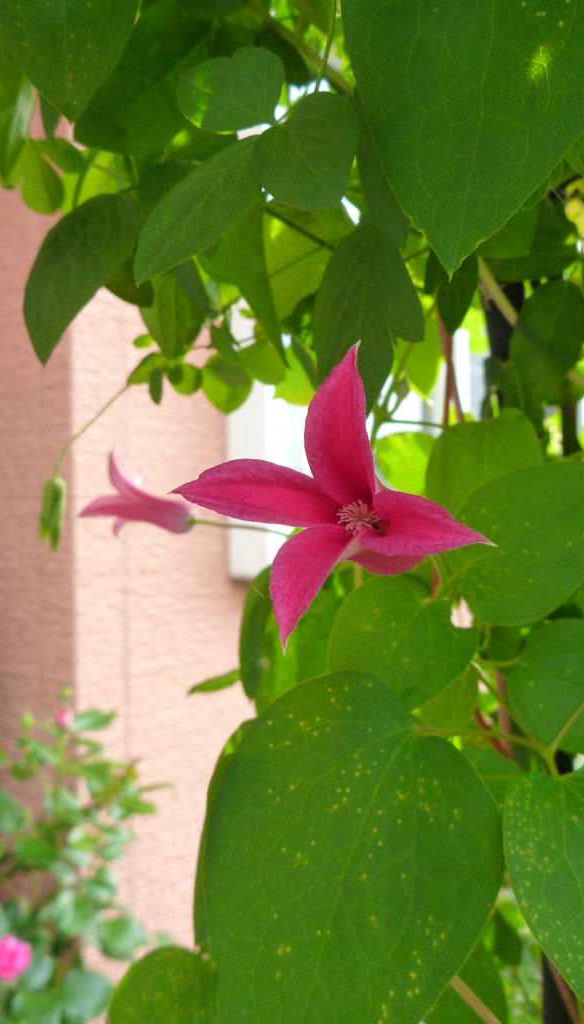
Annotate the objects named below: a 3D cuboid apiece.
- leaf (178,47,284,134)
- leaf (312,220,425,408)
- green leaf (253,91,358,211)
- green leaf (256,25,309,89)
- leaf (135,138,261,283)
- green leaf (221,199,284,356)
[{"bbox_3d":[-0.025,-0.173,0.340,0.044,0.036,0.022,-1,0,0],"label":"leaf"},{"bbox_3d":[0.035,-0.090,0.380,0.051,0.087,0.028,-1,0,0],"label":"leaf"},{"bbox_3d":[0.005,-0.144,0.330,0.042,0.048,0.022,-1,0,0],"label":"green leaf"},{"bbox_3d":[-0.007,-0.231,0.420,0.034,0.033,0.025,-1,0,0],"label":"green leaf"},{"bbox_3d":[-0.037,-0.120,0.330,0.038,0.072,0.025,38,0,1],"label":"leaf"},{"bbox_3d":[-0.019,-0.111,0.390,0.030,0.076,0.025,-1,0,18],"label":"green leaf"}]

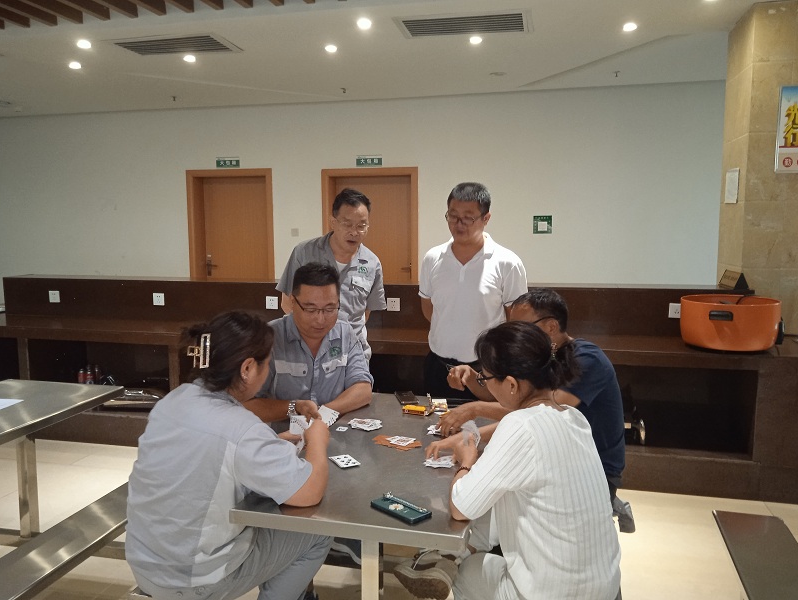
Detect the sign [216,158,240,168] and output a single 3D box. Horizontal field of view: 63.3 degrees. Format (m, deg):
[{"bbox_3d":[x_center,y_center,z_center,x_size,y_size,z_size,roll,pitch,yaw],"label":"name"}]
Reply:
[{"bbox_3d":[-1.852,-1.488,7.016,0.287,0.112,0.020,2,7,14],"label":"sign"}]

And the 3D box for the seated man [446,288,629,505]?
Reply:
[{"bbox_3d":[0.448,0.563,2.378,0.700,1.220,0.520,1,6,7],"label":"seated man"}]

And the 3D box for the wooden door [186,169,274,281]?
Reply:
[{"bbox_3d":[-1.830,-0.395,7.195,1.027,2.064,0.150,2,7,14],"label":"wooden door"}]

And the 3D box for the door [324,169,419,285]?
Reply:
[{"bbox_3d":[-0.292,-0.340,6.817,1.027,2.042,0.150,2,7,14],"label":"door"}]

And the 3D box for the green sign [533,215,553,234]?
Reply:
[{"bbox_3d":[1.399,-0.732,6.287,0.180,0.183,0.015,2,7,14],"label":"green sign"}]

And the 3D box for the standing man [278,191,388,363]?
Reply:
[{"bbox_3d":[-0.314,0.300,3.057,0.520,1.610,0.420,-2,7,-21],"label":"standing man"}]

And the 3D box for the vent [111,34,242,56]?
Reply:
[{"bbox_3d":[-1.608,-1.829,4.670,0.800,0.040,0.430,2,7,14],"label":"vent"}]

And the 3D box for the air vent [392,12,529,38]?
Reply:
[{"bbox_3d":[0.424,-1.771,4.168,0.800,0.040,0.430,2,7,14],"label":"air vent"}]

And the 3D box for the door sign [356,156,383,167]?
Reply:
[{"bbox_3d":[-0.302,-1.423,6.635,0.284,0.107,0.020,2,7,14],"label":"door sign"}]

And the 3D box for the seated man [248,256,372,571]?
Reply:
[{"bbox_3d":[-0.307,0.515,2.488,0.520,1.310,0.620,-3,7,-25],"label":"seated man"}]

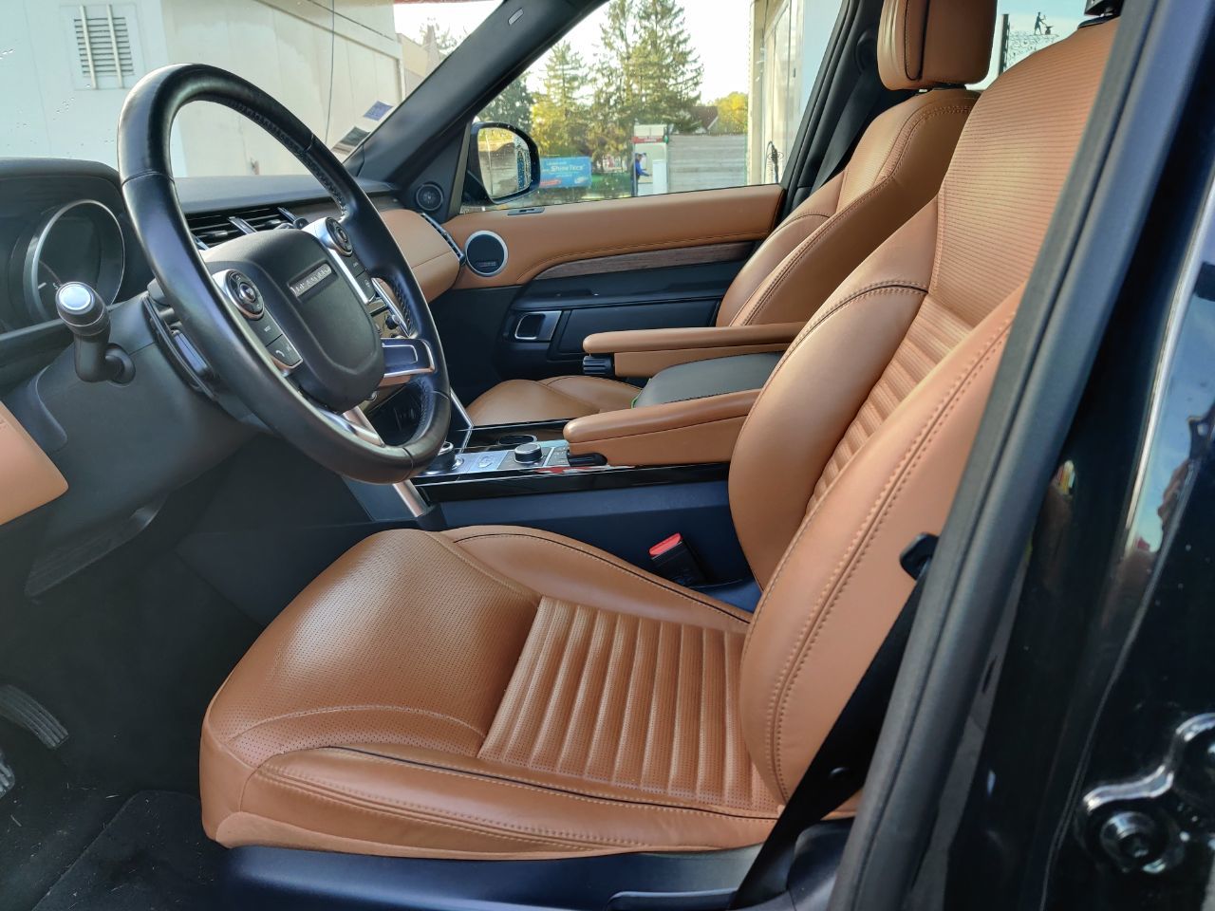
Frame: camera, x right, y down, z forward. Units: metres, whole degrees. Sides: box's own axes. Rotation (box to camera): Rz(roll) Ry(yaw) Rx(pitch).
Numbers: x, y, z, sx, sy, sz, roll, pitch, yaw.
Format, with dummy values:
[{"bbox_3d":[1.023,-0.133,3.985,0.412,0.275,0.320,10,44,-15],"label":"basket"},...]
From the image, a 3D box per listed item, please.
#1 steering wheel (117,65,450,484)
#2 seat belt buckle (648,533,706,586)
[{"bbox_3d":[-0.272,-0.141,0.814,0.090,0.380,0.380,-25,17,14],"label":"steering wheel"},{"bbox_3d":[0.090,0.139,1.127,0.043,0.083,0.025,-26,17,17],"label":"seat belt buckle"}]

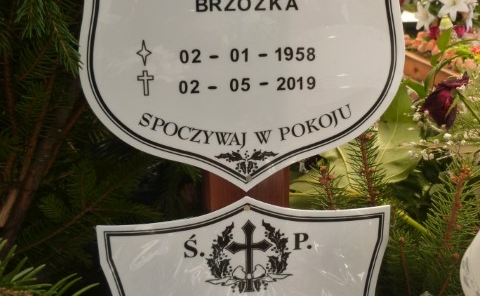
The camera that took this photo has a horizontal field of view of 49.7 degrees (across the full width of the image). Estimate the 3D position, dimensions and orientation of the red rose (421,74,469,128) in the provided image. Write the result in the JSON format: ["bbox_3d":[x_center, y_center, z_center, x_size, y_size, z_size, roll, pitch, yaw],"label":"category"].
[{"bbox_3d":[0.221,-0.050,0.560,0.043,0.062,0.045,27,0,0],"label":"red rose"}]

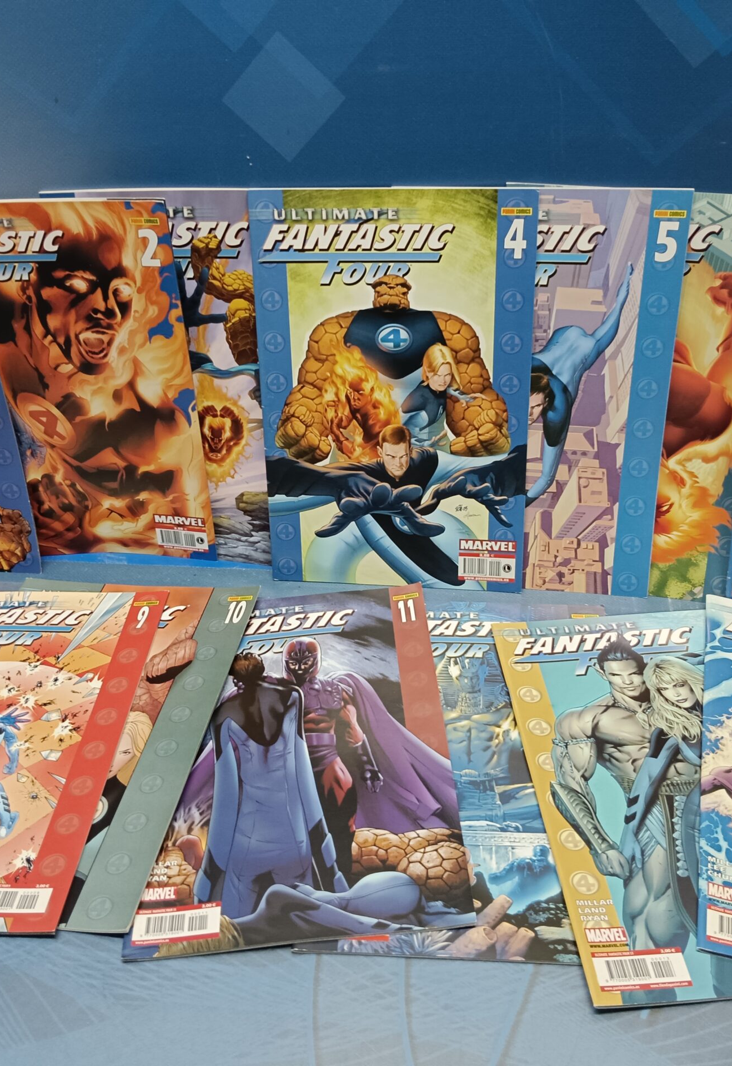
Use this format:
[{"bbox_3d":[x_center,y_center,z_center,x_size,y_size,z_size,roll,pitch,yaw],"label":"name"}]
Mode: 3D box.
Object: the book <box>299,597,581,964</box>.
[{"bbox_3d":[0.061,0.124,0.606,0.170,0.005,0.260,0,36,6],"label":"book"}]

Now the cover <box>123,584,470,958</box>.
[{"bbox_3d":[-0.039,0.120,0.616,0.170,0.005,0.260,-6,37,0],"label":"cover"}]

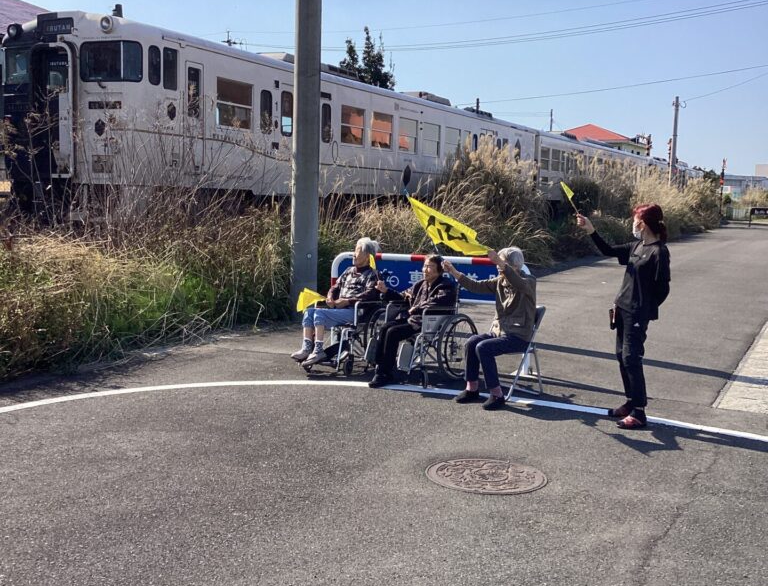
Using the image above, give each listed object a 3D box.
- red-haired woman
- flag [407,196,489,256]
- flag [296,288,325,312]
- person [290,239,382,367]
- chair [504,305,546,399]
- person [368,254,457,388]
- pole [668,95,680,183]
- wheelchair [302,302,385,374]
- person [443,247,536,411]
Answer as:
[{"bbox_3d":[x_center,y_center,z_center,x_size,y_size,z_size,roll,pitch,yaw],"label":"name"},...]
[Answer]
[{"bbox_3d":[1.755,0.150,6.746,0.500,1.620,0.520,-1,7,-28],"label":"red-haired woman"},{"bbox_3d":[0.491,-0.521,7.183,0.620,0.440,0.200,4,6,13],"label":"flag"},{"bbox_3d":[-0.638,0.051,8.053,0.230,0.220,0.120,5,7,23],"label":"flag"},{"bbox_3d":[-0.413,0.078,8.357,0.840,1.130,0.500,-2,7,-35],"label":"person"},{"bbox_3d":[1.042,0.470,7.658,0.460,0.735,0.460,-2,7,-35],"label":"chair"},{"bbox_3d":[0.251,0.226,7.927,0.860,1.100,0.520,-4,8,-44],"label":"person"},{"bbox_3d":[16.301,-7.172,51.965,0.280,7.800,0.280,5,7,26],"label":"pole"},{"bbox_3d":[-0.276,0.267,8.386,1.000,0.880,0.600,-3,8,-40],"label":"wheelchair"},{"bbox_3d":[0.881,0.247,7.444,0.760,1.210,0.560,-3,8,-39],"label":"person"}]

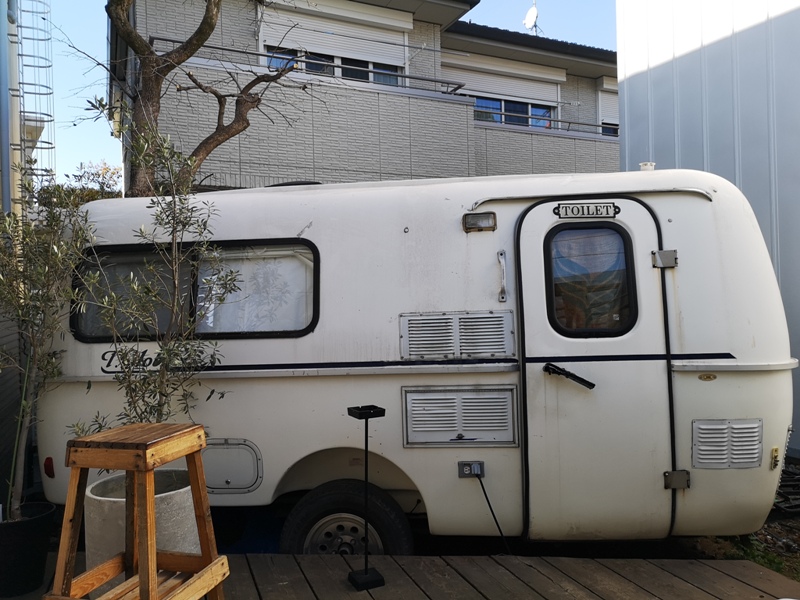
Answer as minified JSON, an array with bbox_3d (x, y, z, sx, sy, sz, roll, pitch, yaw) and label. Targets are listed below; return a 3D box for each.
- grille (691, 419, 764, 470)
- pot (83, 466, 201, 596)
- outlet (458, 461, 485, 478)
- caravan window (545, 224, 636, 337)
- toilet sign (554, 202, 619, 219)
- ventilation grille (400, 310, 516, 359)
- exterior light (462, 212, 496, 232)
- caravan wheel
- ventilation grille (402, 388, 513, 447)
[{"bbox_3d":[1.437,0.631,2.739,0.294,0.211,0.025,-1,-1,6],"label":"grille"},{"bbox_3d":[-1.032,0.951,2.531,0.439,0.408,0.439,-1,0,0],"label":"pot"},{"bbox_3d":[0.326,0.772,2.835,0.117,0.075,0.040,-1,0,5],"label":"outlet"},{"bbox_3d":[0.872,-0.090,2.845,0.398,0.523,0.040,-1,-4,6],"label":"caravan window"},{"bbox_3d":[0.862,-0.411,2.877,0.297,0.067,0.015,-1,-6,6],"label":"toilet sign"},{"bbox_3d":[0.266,0.168,2.886,0.520,0.215,0.025,-1,-4,6],"label":"ventilation grille"},{"bbox_3d":[0.373,-0.360,2.902,0.155,0.089,0.060,-1,-5,5],"label":"exterior light"},{"bbox_3d":[-0.256,1.206,3.050,0.635,0.635,0.200,-1,0,5],"label":"caravan wheel"},{"bbox_3d":[0.278,0.535,2.862,0.525,0.280,0.030,-1,-2,6],"label":"ventilation grille"}]

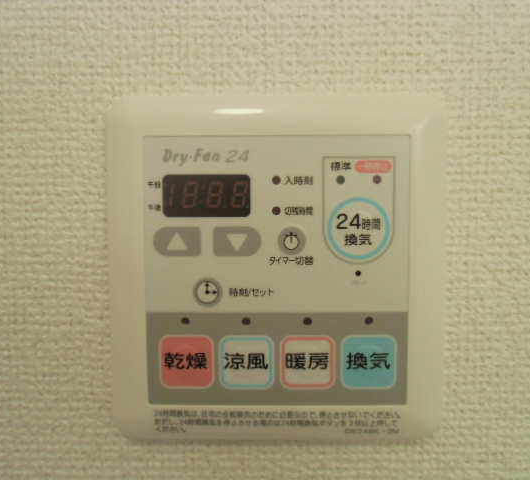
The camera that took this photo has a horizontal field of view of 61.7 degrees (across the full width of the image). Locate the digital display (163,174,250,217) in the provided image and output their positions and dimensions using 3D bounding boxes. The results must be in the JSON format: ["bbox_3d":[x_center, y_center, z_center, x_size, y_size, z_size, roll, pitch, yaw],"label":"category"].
[{"bbox_3d":[-0.019,-0.015,0.148,0.029,0.014,0.002,0,3,0],"label":"digital display"}]

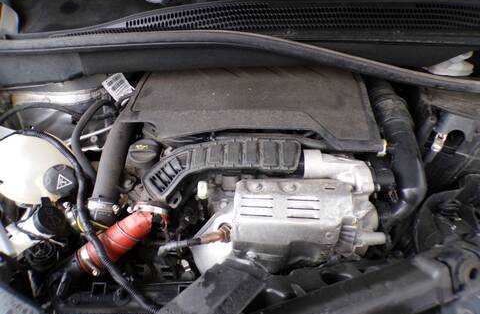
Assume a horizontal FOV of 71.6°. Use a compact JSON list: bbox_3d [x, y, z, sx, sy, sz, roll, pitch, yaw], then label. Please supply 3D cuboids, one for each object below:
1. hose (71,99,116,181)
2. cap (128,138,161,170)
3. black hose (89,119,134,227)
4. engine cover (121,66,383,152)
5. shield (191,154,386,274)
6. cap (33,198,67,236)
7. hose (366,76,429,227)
[{"bbox_3d":[-0.317,-0.036,0.720,0.088,0.050,0.175,0,74,0],"label":"hose"},{"bbox_3d":[-0.197,-0.001,0.680,0.060,0.042,0.060,0,43,0],"label":"cap"},{"bbox_3d":[-0.262,0.032,0.685,0.060,0.060,0.215,13,83,3],"label":"black hose"},{"bbox_3d":[0.024,-0.107,0.765,0.500,0.080,0.260,2,43,2],"label":"engine cover"},{"bbox_3d":[0.097,0.115,0.665,0.330,0.175,0.150,2,43,2],"label":"shield"},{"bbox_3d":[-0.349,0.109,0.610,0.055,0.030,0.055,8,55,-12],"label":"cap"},{"bbox_3d":[0.329,-0.003,0.700,0.095,0.085,0.320,-6,77,-2],"label":"hose"}]

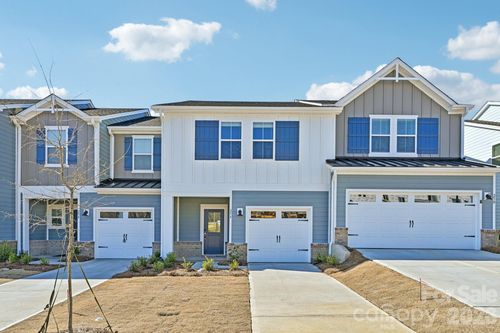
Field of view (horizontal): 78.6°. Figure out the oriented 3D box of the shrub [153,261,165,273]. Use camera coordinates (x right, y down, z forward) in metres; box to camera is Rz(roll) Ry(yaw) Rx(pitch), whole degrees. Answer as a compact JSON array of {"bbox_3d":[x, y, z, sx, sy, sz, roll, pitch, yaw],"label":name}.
[{"bbox_3d":[-3.116,3.405,10.400,0.420,0.420,0.420,0,0,0],"label":"shrub"}]

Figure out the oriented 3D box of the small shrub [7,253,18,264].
[{"bbox_3d":[-9.468,3.675,12.200,0.439,0.479,0.450,0,0,0],"label":"small shrub"}]

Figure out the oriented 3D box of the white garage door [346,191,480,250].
[{"bbox_3d":[6.236,2.047,11.630,5.071,2.260,0.120,0,0,0],"label":"white garage door"}]

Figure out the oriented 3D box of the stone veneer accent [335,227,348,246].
[{"bbox_3d":[3.356,2.578,11.200,0.510,0.730,0.180,0,0,0],"label":"stone veneer accent"}]

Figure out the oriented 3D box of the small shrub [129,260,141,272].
[{"bbox_3d":[-3.933,3.405,10.400,0.420,0.420,0.420,0,0,0],"label":"small shrub"}]

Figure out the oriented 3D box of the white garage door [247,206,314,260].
[{"bbox_3d":[1.159,2.684,12.000,2.580,2.200,0.140,0,0,0],"label":"white garage door"}]

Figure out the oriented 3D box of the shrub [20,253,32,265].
[{"bbox_3d":[-8.270,3.404,11.300,0.450,0.450,0.440,0,0,0],"label":"shrub"}]

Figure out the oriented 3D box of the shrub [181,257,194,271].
[{"bbox_3d":[-2.169,3.367,10.600,0.480,0.480,0.460,0,0,0],"label":"shrub"}]

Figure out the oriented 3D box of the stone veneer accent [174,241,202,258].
[{"bbox_3d":[-2.759,3.746,13.700,1.250,0.840,0.150,0,0,0],"label":"stone veneer accent"}]

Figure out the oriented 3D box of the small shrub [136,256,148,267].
[{"bbox_3d":[-4.083,3.618,11.600,0.418,0.399,0.420,0,0,0],"label":"small shrub"}]

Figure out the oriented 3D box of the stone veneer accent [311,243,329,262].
[{"bbox_3d":[2.785,3.461,12.150,0.716,0.796,0.160,0,0,0],"label":"stone veneer accent"}]

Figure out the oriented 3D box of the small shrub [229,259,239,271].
[{"bbox_3d":[-0.587,3.603,11.200,0.367,0.458,0.380,0,0,0],"label":"small shrub"}]

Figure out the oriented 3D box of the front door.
[{"bbox_3d":[-1.600,2.891,13.500,0.930,2.040,0.070,1,0,0],"label":"front door"}]

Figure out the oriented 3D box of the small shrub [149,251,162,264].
[{"bbox_3d":[-3.744,3.615,12.100,0.515,0.535,0.500,0,0,0],"label":"small shrub"}]

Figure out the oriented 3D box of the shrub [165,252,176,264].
[{"bbox_3d":[-2.942,3.404,11.300,0.450,0.450,0.440,0,0,0],"label":"shrub"}]

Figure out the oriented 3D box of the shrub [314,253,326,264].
[{"bbox_3d":[2.786,3.565,11.900,0.468,0.429,0.440,0,0,0],"label":"shrub"}]

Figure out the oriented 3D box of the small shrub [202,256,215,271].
[{"bbox_3d":[-1.531,3.566,11.200,0.422,0.532,0.420,0,0,0],"label":"small shrub"}]

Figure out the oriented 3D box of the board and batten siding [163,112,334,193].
[{"bbox_3d":[-0.060,-0.572,12.250,6.911,3.176,0.150,0,0,0],"label":"board and batten siding"}]

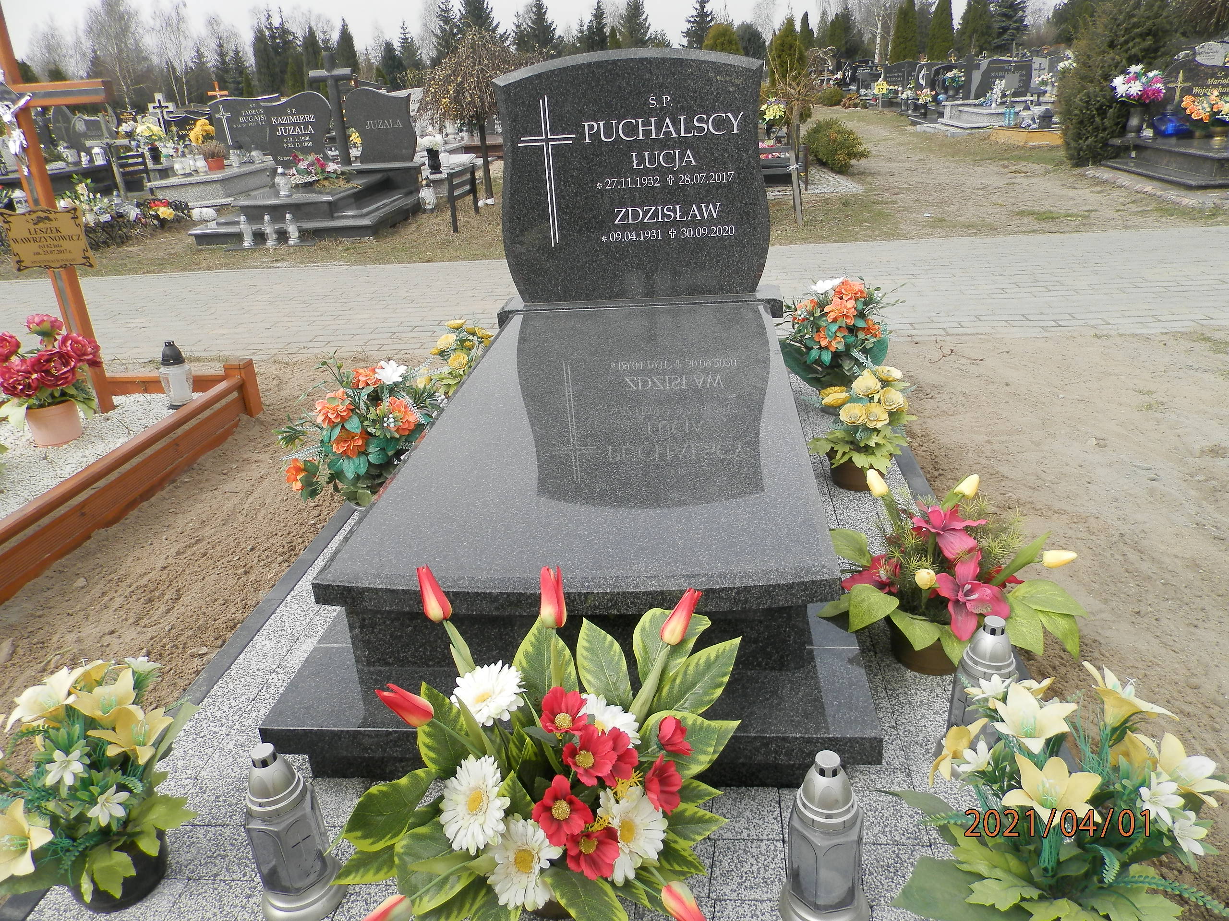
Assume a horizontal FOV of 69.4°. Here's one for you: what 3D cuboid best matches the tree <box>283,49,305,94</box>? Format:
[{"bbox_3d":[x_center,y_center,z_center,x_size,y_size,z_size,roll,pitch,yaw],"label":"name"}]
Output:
[{"bbox_3d":[-11.316,-13.078,31.576,0.820,2.899,0.820,-1,23,7],"label":"tree"}]

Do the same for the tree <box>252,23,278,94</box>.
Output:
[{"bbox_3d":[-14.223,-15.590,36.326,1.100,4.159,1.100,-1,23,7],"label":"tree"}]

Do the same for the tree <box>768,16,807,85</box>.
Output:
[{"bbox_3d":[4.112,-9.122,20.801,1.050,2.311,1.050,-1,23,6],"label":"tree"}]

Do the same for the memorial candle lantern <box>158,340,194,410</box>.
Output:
[{"bbox_3d":[-1.599,-0.324,3.228,0.118,0.225,0.118,-1,23,6],"label":"memorial candle lantern"}]

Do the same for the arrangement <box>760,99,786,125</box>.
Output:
[{"bbox_3d":[1.775,-3.947,10.037,0.340,0.320,0.320,-1,23,6],"label":"arrangement"}]

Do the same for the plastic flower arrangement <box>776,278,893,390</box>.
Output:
[{"bbox_3d":[0.690,-0.359,2.764,0.350,0.400,0.330,-1,23,6],"label":"plastic flower arrangement"}]

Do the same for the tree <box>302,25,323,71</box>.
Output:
[{"bbox_3d":[-12.453,-15.841,36.862,0.957,3.970,0.957,-1,23,7],"label":"tree"}]

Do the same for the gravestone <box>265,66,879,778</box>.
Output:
[{"bbox_3d":[-0.013,-0.387,2.139,0.966,1.135,2.090,-1,23,7],"label":"gravestone"}]

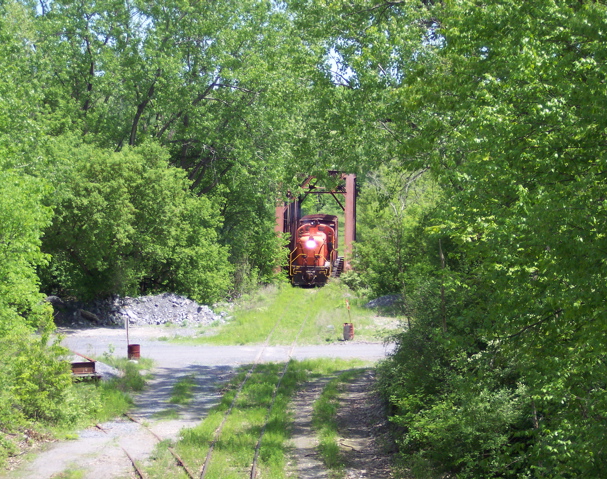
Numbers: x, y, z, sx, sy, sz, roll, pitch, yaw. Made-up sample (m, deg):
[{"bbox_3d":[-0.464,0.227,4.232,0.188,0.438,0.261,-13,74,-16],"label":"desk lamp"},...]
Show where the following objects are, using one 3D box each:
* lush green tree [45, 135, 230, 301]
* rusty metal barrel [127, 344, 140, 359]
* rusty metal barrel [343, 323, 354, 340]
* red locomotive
[{"bbox_3d":[-10.725,-1.085,119.000,12.200,11.000,10.500,0,3,2],"label":"lush green tree"},{"bbox_3d":[-8.069,5.457,89.000,0.580,0.840,0.580,0,3,2],"label":"rusty metal barrel"},{"bbox_3d":[2.410,4.904,98.500,0.580,0.880,0.580,0,3,2],"label":"rusty metal barrel"},{"bbox_3d":[0.880,0.870,146.800,3.100,4.400,17.000,0,3,2],"label":"red locomotive"}]

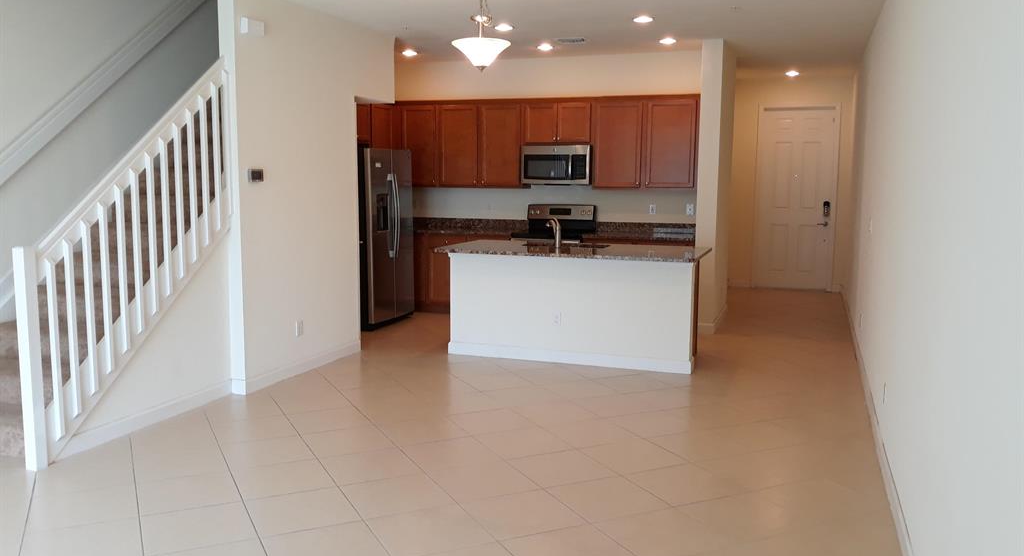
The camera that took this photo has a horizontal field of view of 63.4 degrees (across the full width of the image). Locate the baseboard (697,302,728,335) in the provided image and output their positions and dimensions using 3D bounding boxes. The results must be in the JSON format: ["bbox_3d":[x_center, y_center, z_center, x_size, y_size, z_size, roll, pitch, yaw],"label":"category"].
[{"bbox_3d":[2.138,0.407,8.845,0.220,0.100,1.520,3,7,20],"label":"baseboard"}]

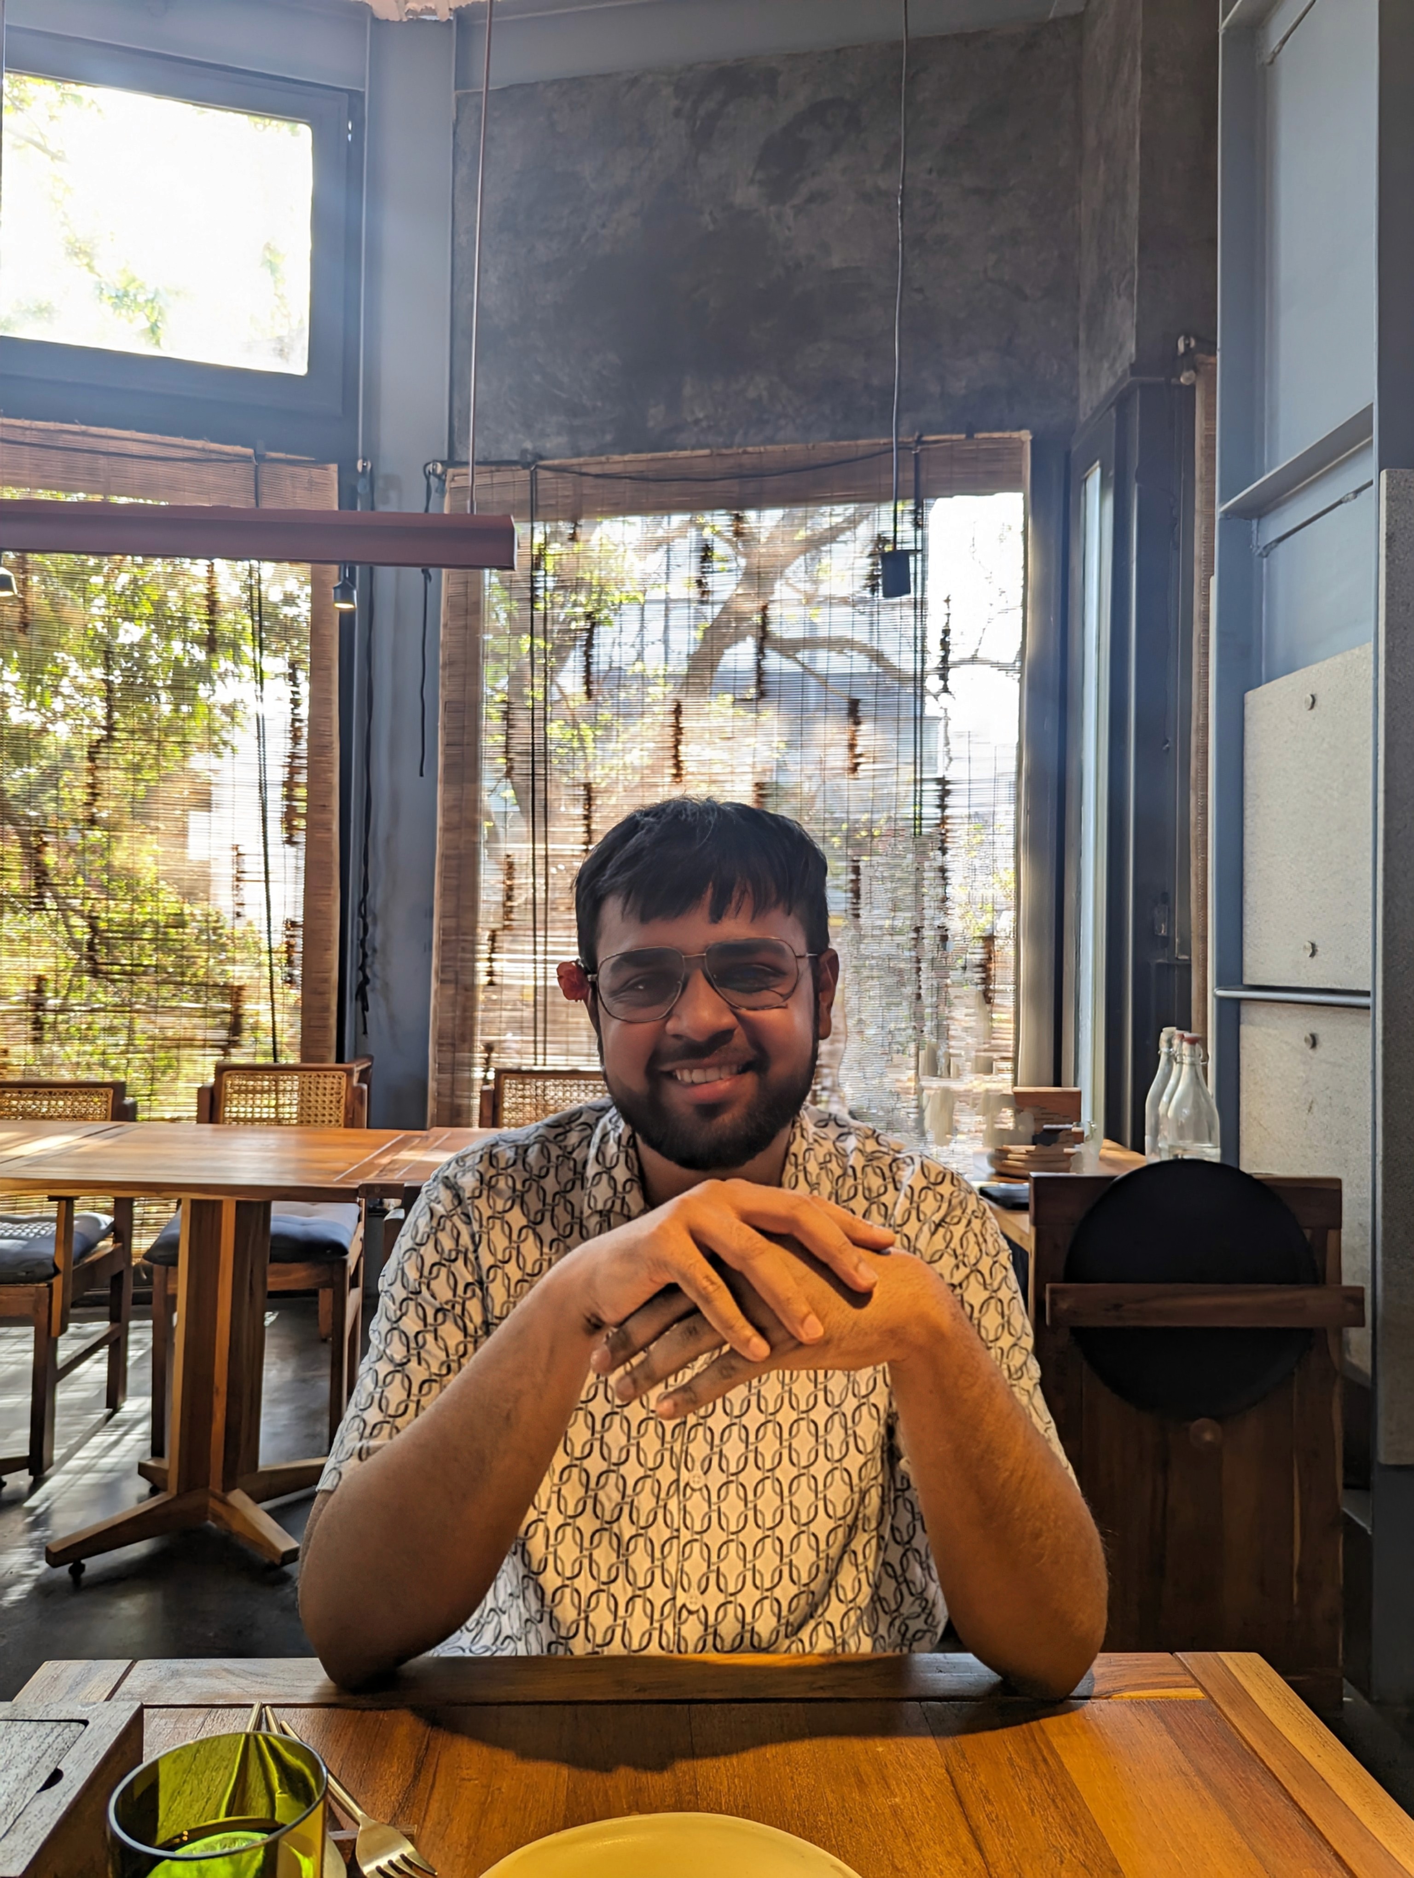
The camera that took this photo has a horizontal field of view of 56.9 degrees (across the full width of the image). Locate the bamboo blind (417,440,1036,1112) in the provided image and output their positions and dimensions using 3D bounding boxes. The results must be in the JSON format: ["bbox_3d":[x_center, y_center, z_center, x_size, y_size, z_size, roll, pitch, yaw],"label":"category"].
[{"bbox_3d":[0.050,-0.347,4.130,1.880,2.500,0.060,1,-1,11],"label":"bamboo blind"}]

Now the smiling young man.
[{"bbox_3d":[0.000,0.504,0.830,0.500,1.200,0.600,1,-1,-2],"label":"smiling young man"}]

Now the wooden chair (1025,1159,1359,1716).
[{"bbox_3d":[0.750,0.785,2.160,0.490,0.830,0.420,1,-1,-2],"label":"wooden chair"}]

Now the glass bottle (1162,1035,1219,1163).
[{"bbox_3d":[0.812,0.314,2.170,0.088,0.310,0.088,1,-1,0],"label":"glass bottle"}]

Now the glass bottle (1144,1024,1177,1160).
[{"bbox_3d":[0.840,0.318,2.380,0.086,0.310,0.086,1,-1,0],"label":"glass bottle"}]

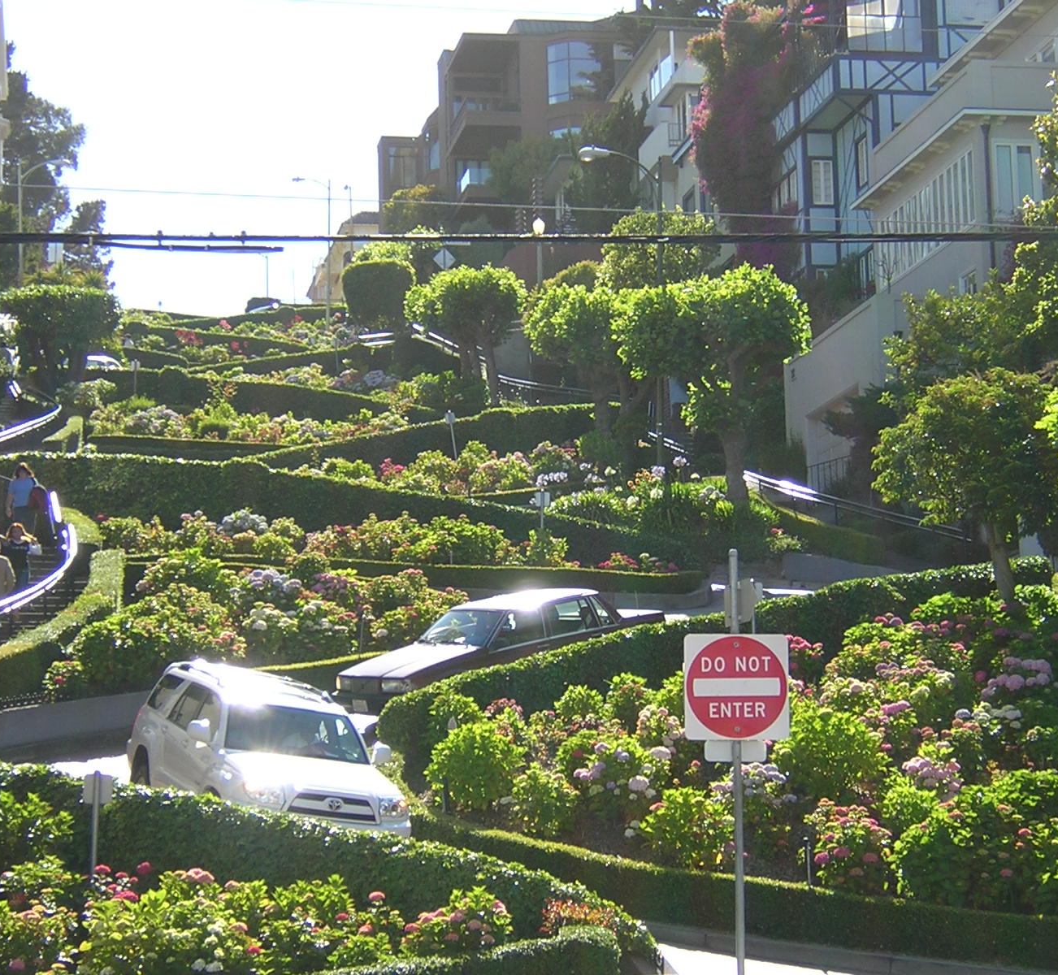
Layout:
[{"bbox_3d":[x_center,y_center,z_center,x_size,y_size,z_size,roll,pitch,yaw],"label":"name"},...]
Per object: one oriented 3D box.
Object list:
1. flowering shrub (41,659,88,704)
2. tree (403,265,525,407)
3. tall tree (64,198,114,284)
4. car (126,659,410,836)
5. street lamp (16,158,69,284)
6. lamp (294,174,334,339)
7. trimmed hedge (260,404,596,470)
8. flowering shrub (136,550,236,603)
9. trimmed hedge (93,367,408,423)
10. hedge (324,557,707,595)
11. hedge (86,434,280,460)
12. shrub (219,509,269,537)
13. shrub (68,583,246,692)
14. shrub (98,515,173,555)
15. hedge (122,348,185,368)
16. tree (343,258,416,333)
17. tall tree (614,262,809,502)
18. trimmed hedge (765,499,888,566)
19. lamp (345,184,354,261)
[{"bbox_3d":[-6.275,2.613,35.500,0.680,0.680,0.650,0,-7,-10],"label":"flowering shrub"},{"bbox_3d":[-2.101,-5.025,87.000,3.800,4.300,3.700,0,-7,-10],"label":"tree"},{"bbox_3d":[-23.553,-11.993,140.420,3.000,6.800,3.000,-1,-7,0],"label":"tall tree"},{"bbox_3d":[-2.790,3.000,27.750,1.900,1.790,4.780,10,-1,-23],"label":"car"},{"bbox_3d":[-18.486,-8.828,100.000,2.000,7.300,0.350,0,-9,-10],"label":"street lamp"},{"bbox_3d":[-10.549,-11.411,129.238,1.850,7.900,0.400,0,-7,-8],"label":"lamp"},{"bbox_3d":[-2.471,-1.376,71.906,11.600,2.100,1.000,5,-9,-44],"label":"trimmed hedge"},{"bbox_3d":[-4.994,1.398,38.300,1.500,1.050,1.300,0,-9,-10],"label":"flowering shrub"},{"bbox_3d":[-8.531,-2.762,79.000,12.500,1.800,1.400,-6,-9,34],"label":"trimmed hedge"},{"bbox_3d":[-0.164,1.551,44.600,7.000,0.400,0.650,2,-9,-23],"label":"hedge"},{"bbox_3d":[-9.756,-1.132,74.165,5.800,0.700,0.800,0,-7,-8],"label":"hedge"},{"bbox_3d":[-5.581,0.766,51.500,1.050,0.850,1.000,0,-7,-10],"label":"shrub"},{"bbox_3d":[-4.857,1.994,34.300,2.350,1.450,1.800,0,-9,-10],"label":"shrub"},{"bbox_3d":[-7.749,0.950,51.764,1.450,0.900,1.250,-1,-7,0],"label":"shrub"},{"bbox_3d":[-15.144,-5.199,106.373,3.000,0.850,0.900,-5,-8,31],"label":"hedge"},{"bbox_3d":[-6.667,-8.295,117.000,3.200,3.600,3.200,0,-7,-10],"label":"tree"},{"bbox_3d":[3.856,-2.211,55.300,4.050,5.050,3.700,0,-9,-10],"label":"tall tree"},{"bbox_3d":[5.387,0.844,48.000,0.750,1.200,3.000,3,-10,-28],"label":"trimmed hedge"},{"bbox_3d":[-10.257,-13.474,150.000,0.350,7.700,2.200,0,-9,-10],"label":"lamp"}]

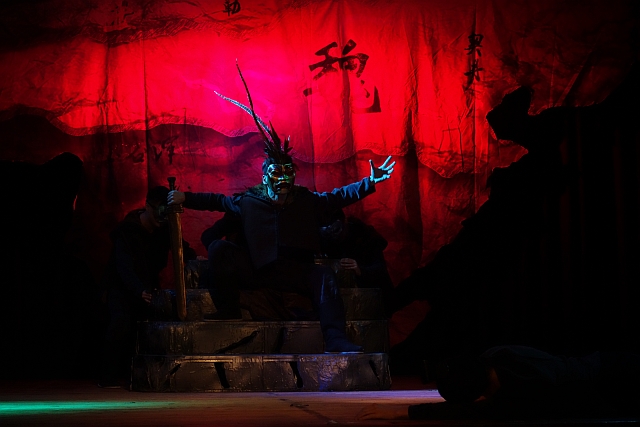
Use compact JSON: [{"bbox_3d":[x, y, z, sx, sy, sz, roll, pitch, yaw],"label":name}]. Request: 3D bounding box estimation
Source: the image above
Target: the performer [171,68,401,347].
[{"bbox_3d":[-0.288,-0.066,8.562,1.469,1.967,0.850,0,-5,-5],"label":"performer"}]

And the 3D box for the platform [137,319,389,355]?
[{"bbox_3d":[-0.400,0.832,8.609,1.610,0.214,0.800,0,-5,-5],"label":"platform"}]

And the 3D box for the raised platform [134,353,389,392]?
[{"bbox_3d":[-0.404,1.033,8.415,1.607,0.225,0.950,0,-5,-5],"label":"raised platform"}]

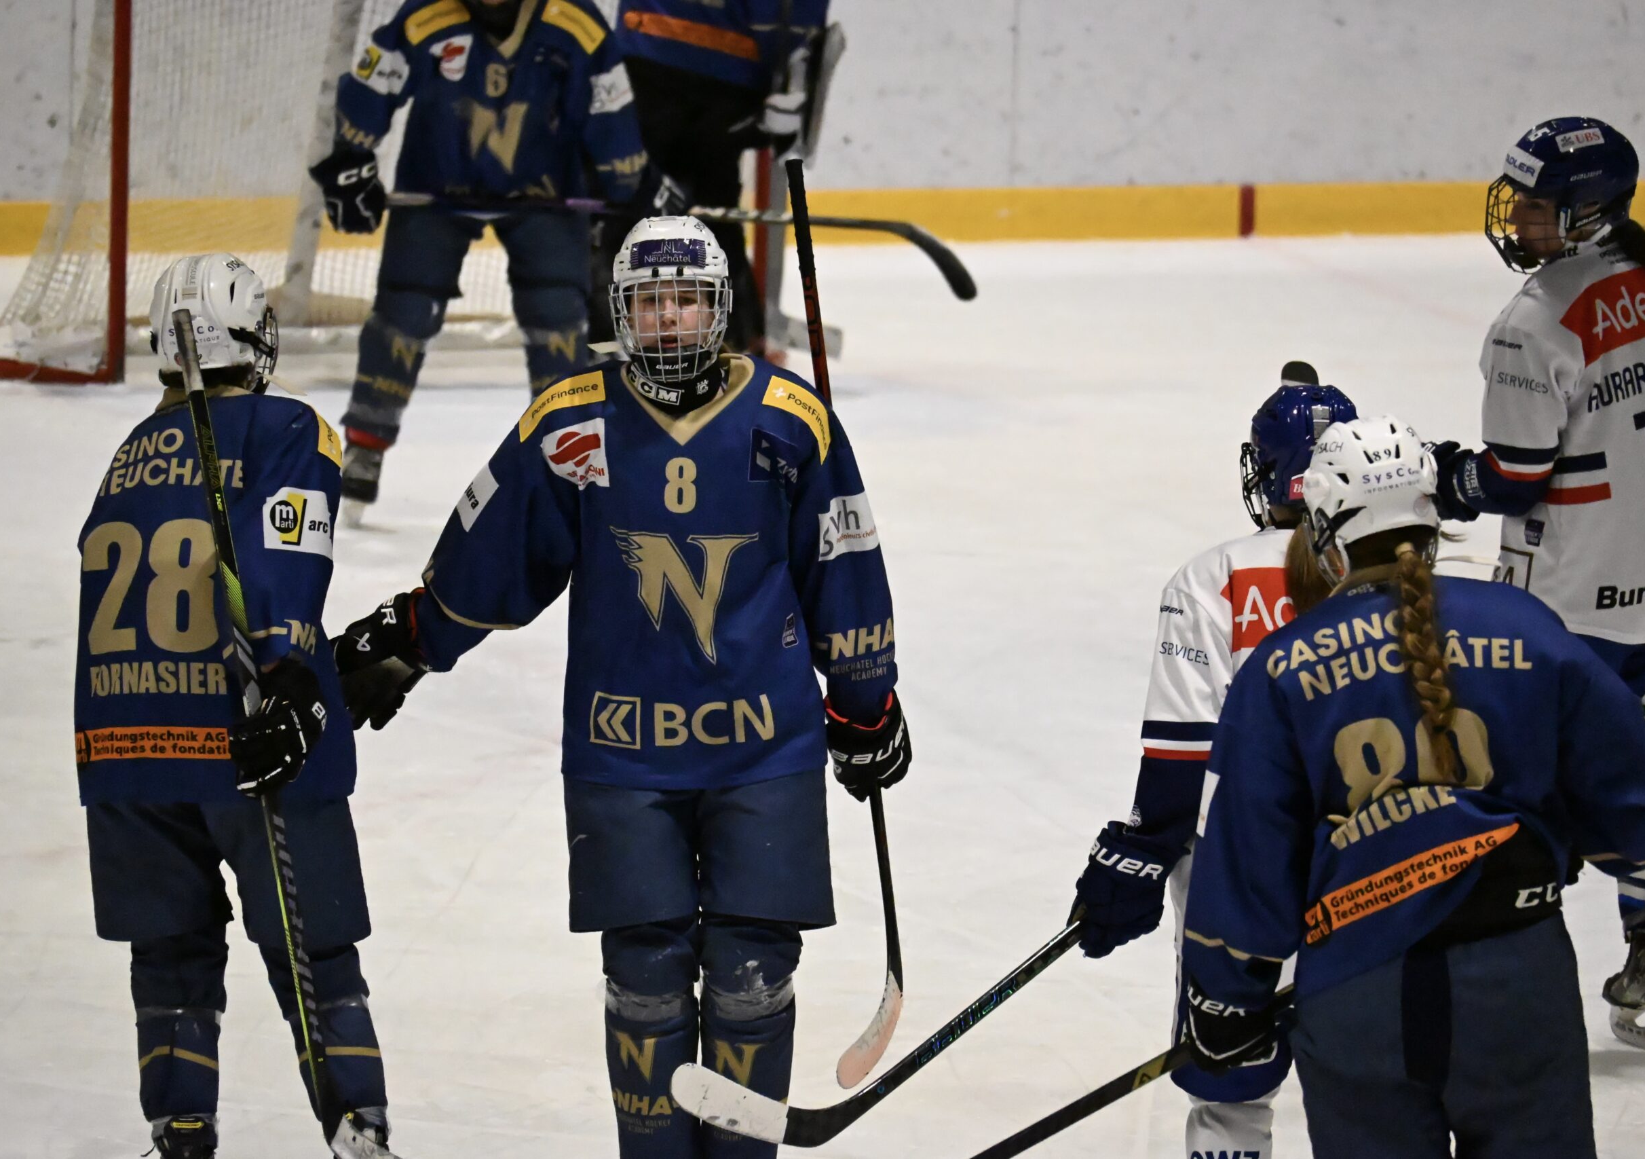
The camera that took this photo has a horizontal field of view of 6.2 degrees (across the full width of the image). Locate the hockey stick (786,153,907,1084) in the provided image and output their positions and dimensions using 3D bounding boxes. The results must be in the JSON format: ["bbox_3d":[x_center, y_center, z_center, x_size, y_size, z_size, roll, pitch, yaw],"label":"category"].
[{"bbox_3d":[-0.002,0.075,26.157,0.075,1.726,0.260,-12,-15,18],"label":"hockey stick"}]

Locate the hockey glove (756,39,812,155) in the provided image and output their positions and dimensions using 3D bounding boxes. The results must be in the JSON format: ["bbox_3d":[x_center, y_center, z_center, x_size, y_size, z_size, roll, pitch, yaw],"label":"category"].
[{"bbox_3d":[-0.106,-1.364,43.000,0.165,0.320,0.170,1,6,-17],"label":"hockey glove"}]

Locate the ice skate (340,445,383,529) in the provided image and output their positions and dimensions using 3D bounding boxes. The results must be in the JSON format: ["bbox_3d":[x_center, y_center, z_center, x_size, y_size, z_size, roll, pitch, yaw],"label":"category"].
[{"bbox_3d":[-1.178,-0.255,38.850,0.105,0.245,0.290,8,5,4],"label":"ice skate"}]

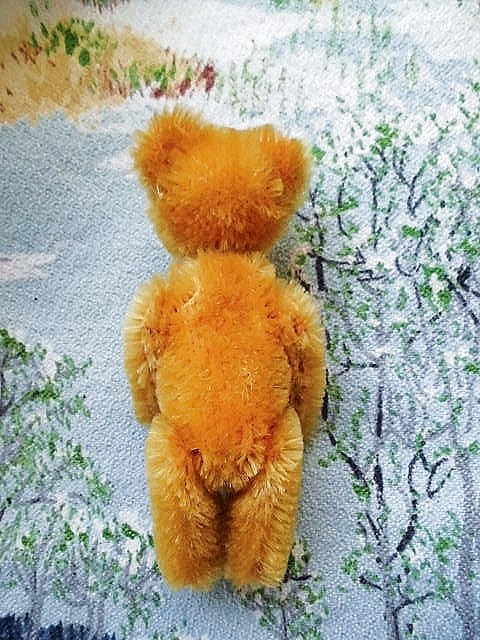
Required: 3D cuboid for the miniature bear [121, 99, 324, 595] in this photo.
[{"bbox_3d":[-0.003,0.004,0.098,0.040,0.033,0.096,0,82,0],"label":"miniature bear"}]

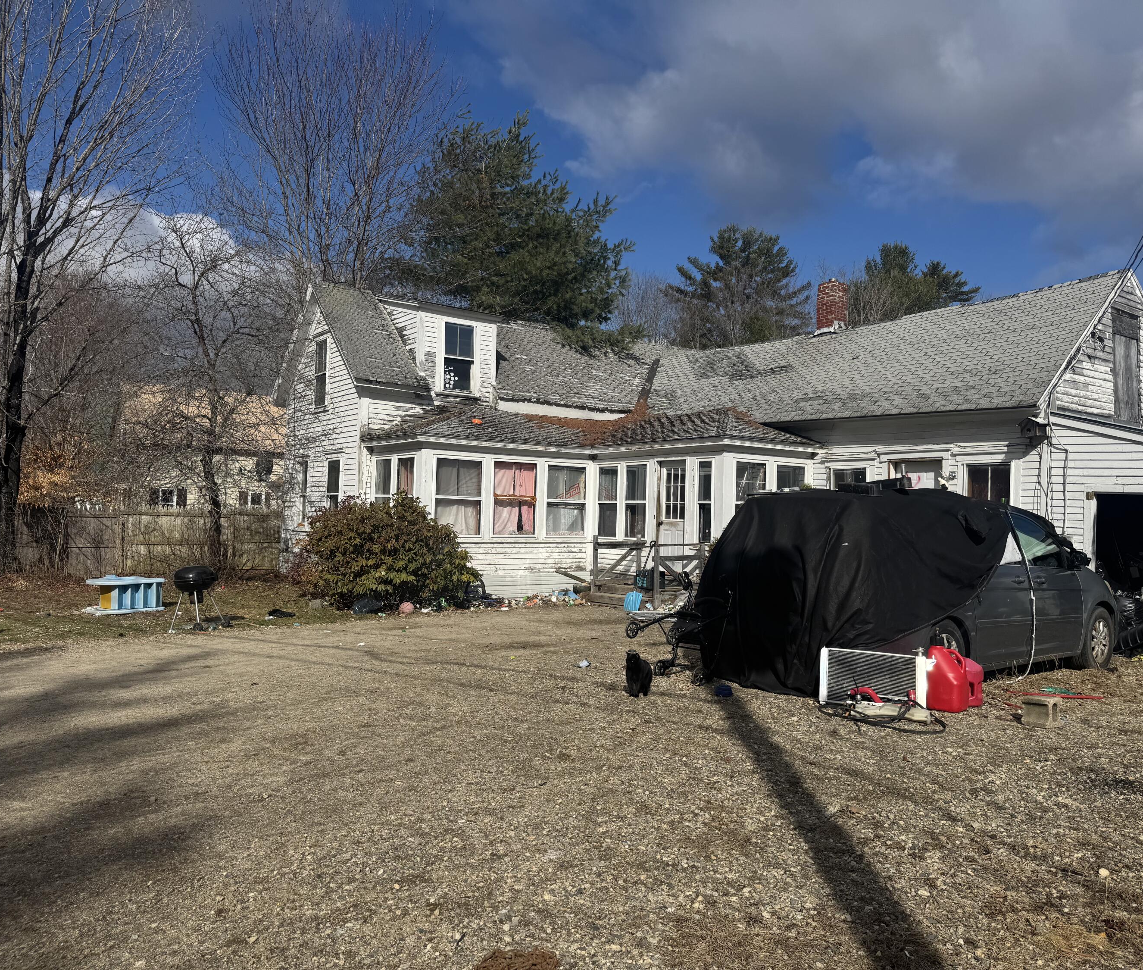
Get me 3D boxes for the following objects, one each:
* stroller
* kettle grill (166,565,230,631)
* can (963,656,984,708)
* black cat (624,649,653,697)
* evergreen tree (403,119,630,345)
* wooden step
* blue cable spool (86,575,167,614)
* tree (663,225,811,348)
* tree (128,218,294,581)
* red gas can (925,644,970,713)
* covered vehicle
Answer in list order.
[{"bbox_3d":[0.973,1.289,8.225,0.760,1.020,0.580,3,-3,-37],"label":"stroller"},{"bbox_3d":[-4.705,1.432,11.300,0.700,0.850,0.660,2,-2,-20],"label":"kettle grill"},{"bbox_3d":[3.190,1.588,7.250,0.260,0.400,0.250,1,-2,20],"label":"can"},{"bbox_3d":[0.551,1.540,7.350,0.190,0.370,0.340,1,-2,18],"label":"black cat"},{"bbox_3d":[-1.581,-4.217,26.167,7.300,13.200,7.300,1,-2,0],"label":"evergreen tree"},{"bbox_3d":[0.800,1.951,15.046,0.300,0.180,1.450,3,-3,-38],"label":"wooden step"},{"bbox_3d":[-6.616,1.618,13.300,1.050,0.530,0.820,3,-3,-38],"label":"blue cable spool"},{"bbox_3d":[7.711,-4.534,42.197,7.200,15.400,7.200,1,-2,0],"label":"tree"},{"bbox_3d":[-8.998,-2.335,22.400,4.000,8.900,3.900,1,-2,0],"label":"tree"},{"bbox_3d":[2.913,1.496,6.950,0.280,0.520,0.250,-1,-3,40],"label":"red gas can"},{"bbox_3d":[3.576,1.016,8.952,5.120,1.760,1.980,3,-3,-38],"label":"covered vehicle"}]

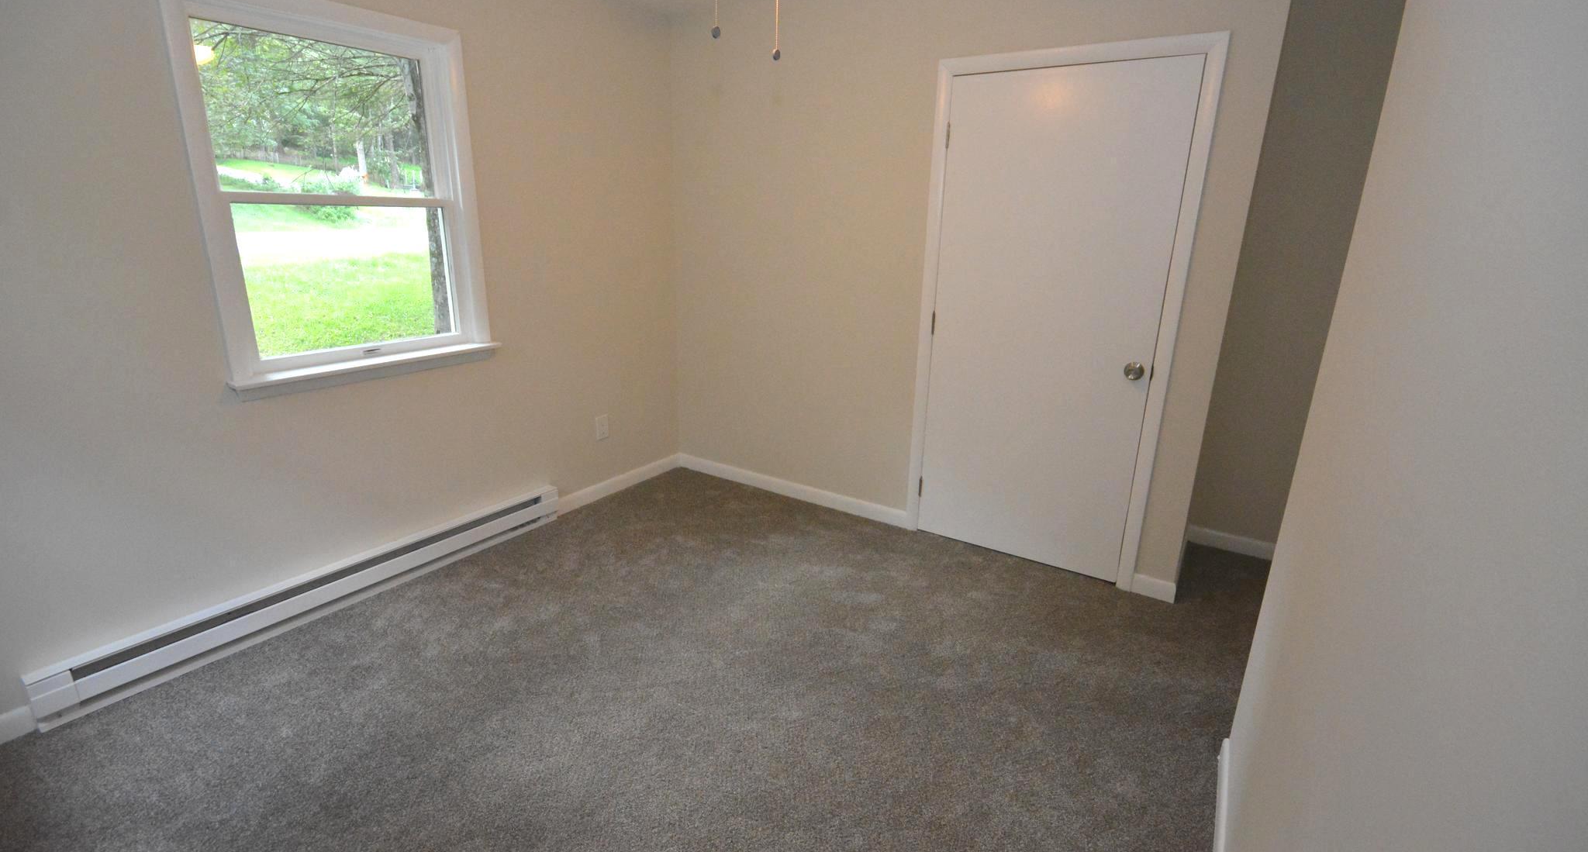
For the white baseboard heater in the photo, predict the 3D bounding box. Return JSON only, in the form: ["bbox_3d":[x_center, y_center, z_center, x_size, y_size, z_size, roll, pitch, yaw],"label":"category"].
[{"bbox_3d":[-1.675,0.593,2.589,0.060,0.174,1.793,11,19,31],"label":"white baseboard heater"}]

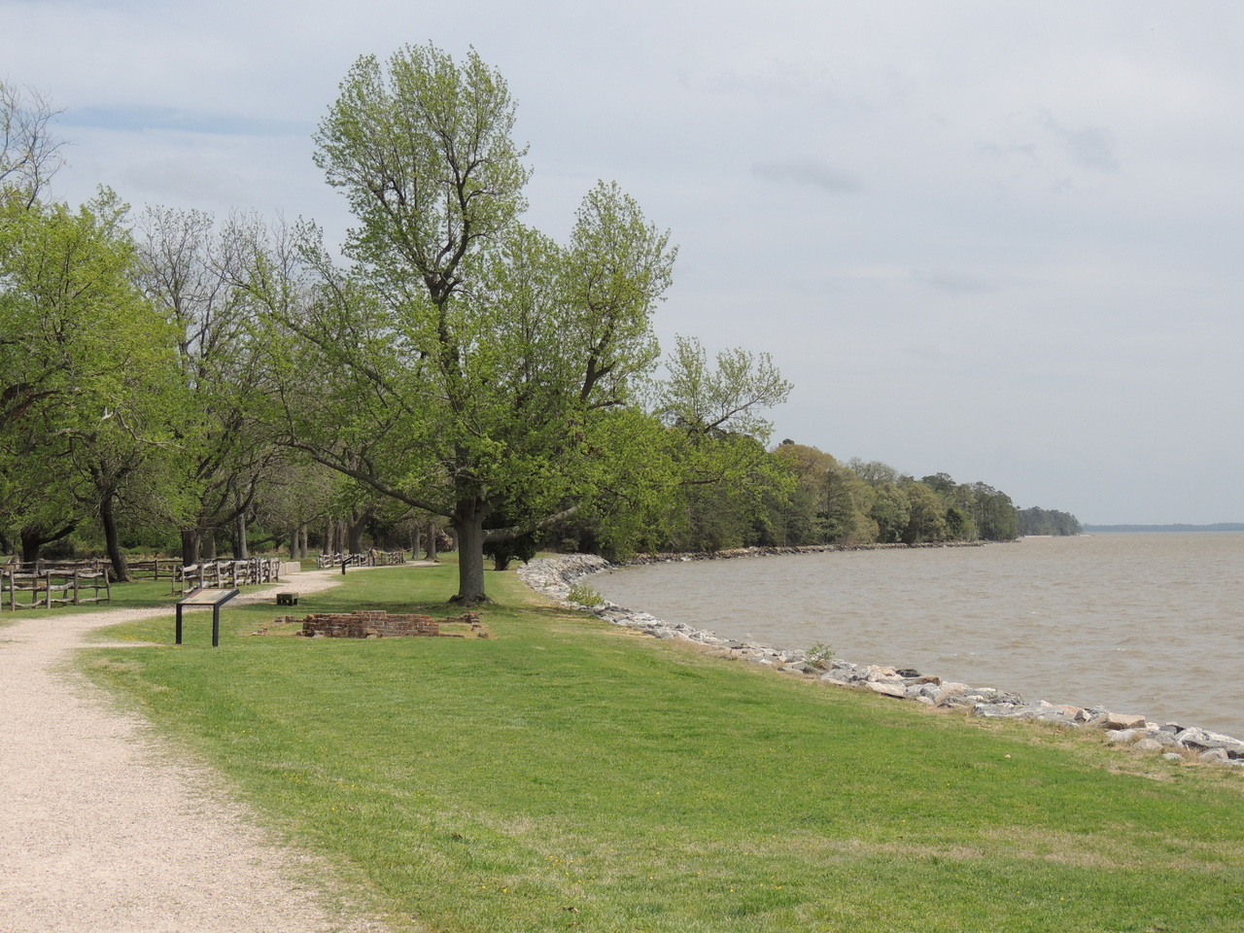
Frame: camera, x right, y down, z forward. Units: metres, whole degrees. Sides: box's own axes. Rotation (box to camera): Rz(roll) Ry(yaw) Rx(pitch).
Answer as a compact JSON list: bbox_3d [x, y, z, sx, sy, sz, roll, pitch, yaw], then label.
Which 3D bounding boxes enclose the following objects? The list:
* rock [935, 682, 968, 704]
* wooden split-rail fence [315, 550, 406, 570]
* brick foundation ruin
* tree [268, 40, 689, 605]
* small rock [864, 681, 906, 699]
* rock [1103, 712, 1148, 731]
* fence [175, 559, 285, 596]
[{"bbox_3d":[3.845,2.652,25.200,0.370,0.240,0.360,-1,-2,17],"label":"rock"},{"bbox_3d":[-23.193,8.351,192.000,0.600,1.200,32.000,0,-2,7],"label":"wooden split-rail fence"},{"bbox_3d":[-5.350,3.244,46.008,4.700,0.560,7.000,0,-2,-4],"label":"brick foundation ruin"},{"bbox_3d":[-4.575,-4.423,67.255,13.400,17.400,12.600,0,-2,0],"label":"tree"},{"bbox_3d":[3.206,2.710,26.200,0.500,0.200,0.400,-1,-2,17],"label":"small rock"},{"bbox_3d":[5.015,2.544,21.500,0.440,0.180,0.380,0,-2,11],"label":"rock"},{"bbox_3d":[-16.582,4.673,92.750,0.500,1.200,27.000,0,-2,-1],"label":"fence"}]

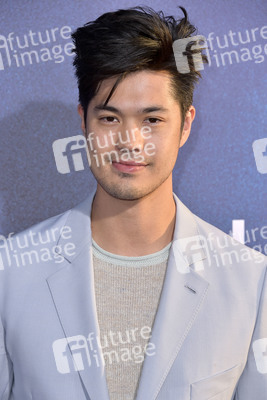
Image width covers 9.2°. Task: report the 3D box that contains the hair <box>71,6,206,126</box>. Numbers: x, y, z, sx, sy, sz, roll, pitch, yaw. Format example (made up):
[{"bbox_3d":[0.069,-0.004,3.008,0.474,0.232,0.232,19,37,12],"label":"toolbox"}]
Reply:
[{"bbox_3d":[0.007,-0.188,2.460,0.198,0.198,0.235,2,1,9],"label":"hair"}]

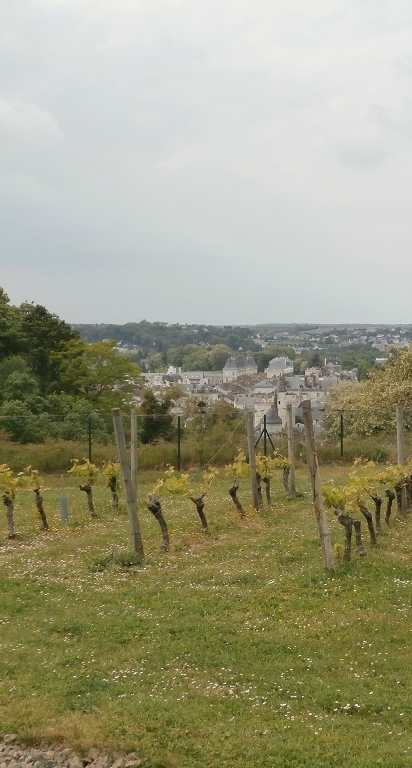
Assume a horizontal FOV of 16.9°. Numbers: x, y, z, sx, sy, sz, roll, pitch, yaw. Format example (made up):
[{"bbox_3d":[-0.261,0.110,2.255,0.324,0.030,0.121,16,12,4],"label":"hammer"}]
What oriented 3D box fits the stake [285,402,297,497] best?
[{"bbox_3d":[1.394,1.090,22.724,0.085,1.529,0.085,-2,2,0],"label":"stake"}]

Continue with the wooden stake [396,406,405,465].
[{"bbox_3d":[2.677,1.056,19.111,0.090,1.483,0.090,-2,2,0],"label":"wooden stake"}]

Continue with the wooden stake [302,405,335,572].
[{"bbox_3d":[1.043,0.956,12.909,0.085,1.618,0.085,-8,7,0],"label":"wooden stake"}]

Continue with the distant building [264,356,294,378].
[{"bbox_3d":[47.691,-8.002,890.000,14.000,18.500,13.000,2,3,41],"label":"distant building"}]

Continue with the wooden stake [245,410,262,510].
[{"bbox_3d":[0.681,1.083,19.922,0.092,1.471,0.092,-5,2,0],"label":"wooden stake"}]

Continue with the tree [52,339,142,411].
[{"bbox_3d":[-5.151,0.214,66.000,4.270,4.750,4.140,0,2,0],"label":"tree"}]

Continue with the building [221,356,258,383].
[{"bbox_3d":[23.326,-9.128,940.000,14.000,21.000,20.000,2,3,44],"label":"building"}]

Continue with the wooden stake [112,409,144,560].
[{"bbox_3d":[-0.768,0.991,13.786,0.088,1.512,0.088,-9,5,0],"label":"wooden stake"}]

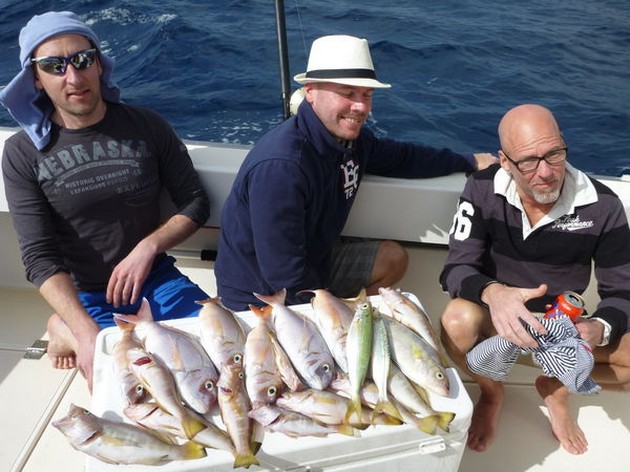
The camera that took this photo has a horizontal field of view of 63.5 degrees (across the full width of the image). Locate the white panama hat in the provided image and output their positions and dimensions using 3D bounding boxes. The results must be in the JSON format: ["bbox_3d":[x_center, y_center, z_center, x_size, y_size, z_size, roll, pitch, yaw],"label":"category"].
[{"bbox_3d":[0.073,-0.480,1.400,0.250,0.135,0.285,-15,23,-38],"label":"white panama hat"}]

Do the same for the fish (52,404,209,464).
[{"bbox_3d":[-0.341,0.367,0.935,0.295,0.053,0.077,13,39,10],"label":"fish"}]

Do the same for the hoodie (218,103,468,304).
[{"bbox_3d":[0.099,-0.063,1.522,0.430,0.589,0.760,30,41,32],"label":"hoodie"}]

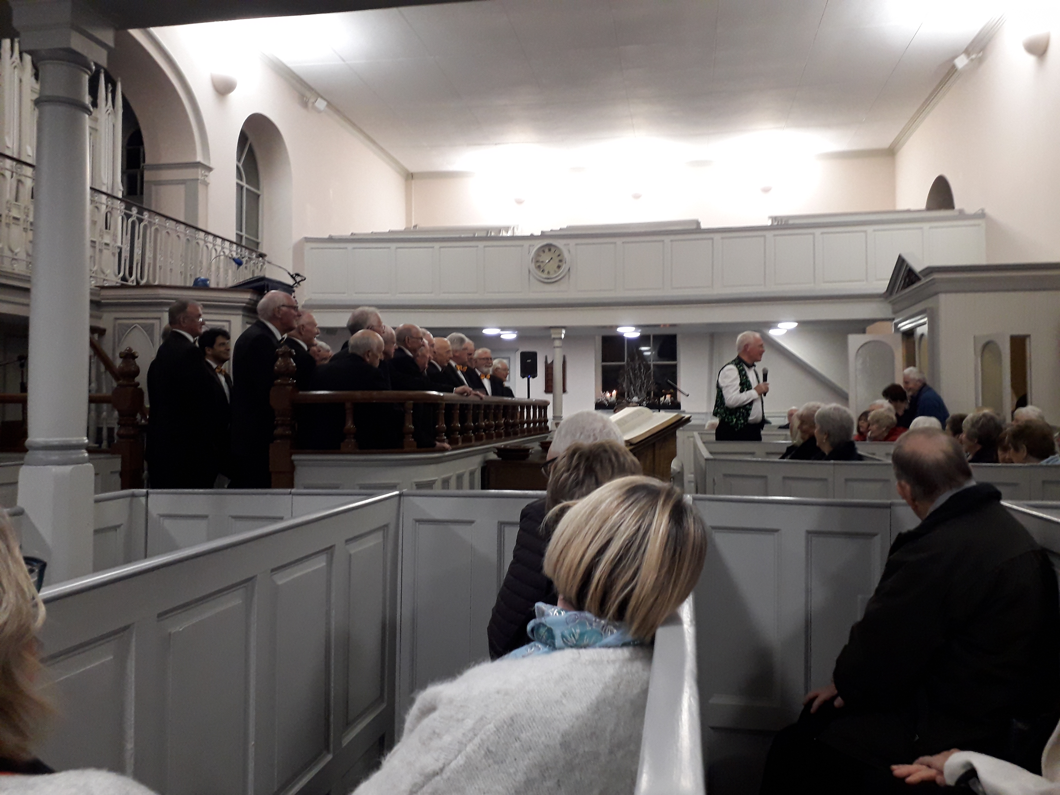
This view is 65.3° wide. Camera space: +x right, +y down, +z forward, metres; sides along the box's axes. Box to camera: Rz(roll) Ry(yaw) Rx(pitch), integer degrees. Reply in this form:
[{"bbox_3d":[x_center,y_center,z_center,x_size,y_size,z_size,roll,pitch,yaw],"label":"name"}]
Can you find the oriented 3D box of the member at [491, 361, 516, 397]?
[{"bbox_3d":[-0.282,0.468,8.187,0.340,1.700,0.500,0,-1,20],"label":"member"}]

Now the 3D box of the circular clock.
[{"bbox_3d":[0.266,-1.884,11.540,0.560,0.565,0.080,0,-1,11],"label":"circular clock"}]

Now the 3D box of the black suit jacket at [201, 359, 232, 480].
[{"bbox_3d":[-2.208,0.148,5.744,0.340,0.820,0.500,0,-1,18],"label":"black suit jacket"}]

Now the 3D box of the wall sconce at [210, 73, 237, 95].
[{"bbox_3d":[-3.668,-3.762,10.024,0.195,0.195,0.380,0,-1,11],"label":"wall sconce"}]

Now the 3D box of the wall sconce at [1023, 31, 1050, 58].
[{"bbox_3d":[5.387,-3.726,8.855,0.195,0.195,0.380,0,-1,11],"label":"wall sconce"}]

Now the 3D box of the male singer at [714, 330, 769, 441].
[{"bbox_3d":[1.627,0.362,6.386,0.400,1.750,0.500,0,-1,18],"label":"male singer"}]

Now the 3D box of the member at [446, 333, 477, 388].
[{"bbox_3d":[-0.550,0.348,6.587,0.340,1.720,0.500,-1,-1,39],"label":"member"}]

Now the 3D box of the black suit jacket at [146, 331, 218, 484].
[{"bbox_3d":[-2.247,0.034,5.343,0.360,0.920,0.520,0,-1,-22],"label":"black suit jacket"}]

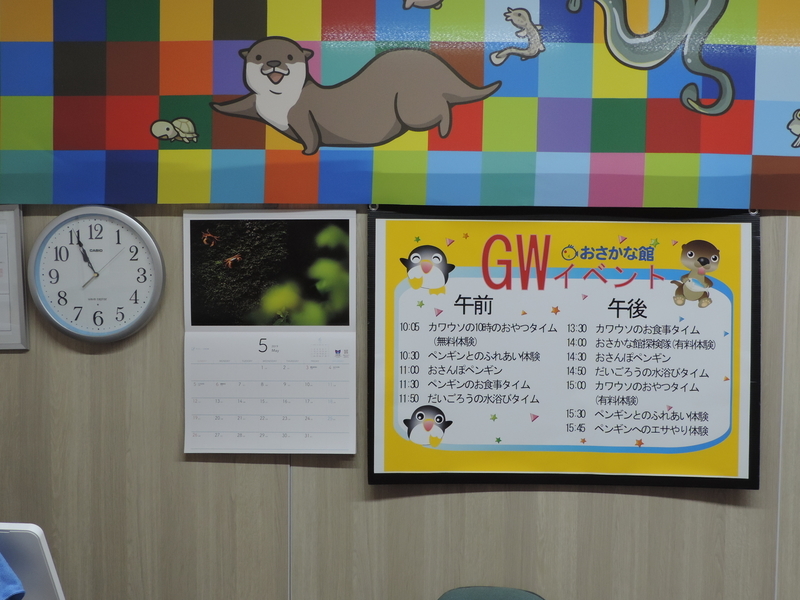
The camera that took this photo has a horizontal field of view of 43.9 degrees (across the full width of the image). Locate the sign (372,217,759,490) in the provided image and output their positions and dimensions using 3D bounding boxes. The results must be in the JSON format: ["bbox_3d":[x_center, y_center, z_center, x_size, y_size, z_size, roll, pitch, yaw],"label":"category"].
[{"bbox_3d":[0.396,0.110,2.393,0.940,0.680,0.022,0,2,1],"label":"sign"}]

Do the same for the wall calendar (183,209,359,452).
[{"bbox_3d":[-0.317,0.079,2.427,0.420,0.594,0.012,0,3,1],"label":"wall calendar"}]

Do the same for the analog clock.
[{"bbox_3d":[-0.736,-0.062,2.415,0.333,0.333,0.050,-1,3,1],"label":"analog clock"}]

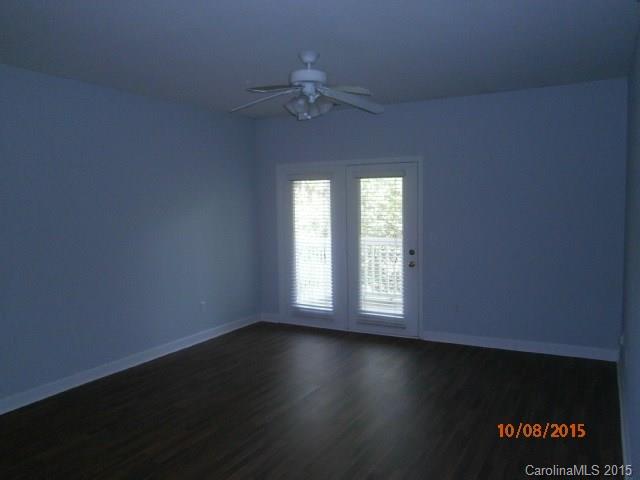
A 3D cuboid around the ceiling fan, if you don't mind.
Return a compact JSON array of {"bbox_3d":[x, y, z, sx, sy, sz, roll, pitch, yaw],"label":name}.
[{"bbox_3d":[-0.088,-1.173,3.660,1.260,0.500,1.240,-1,5,0],"label":"ceiling fan"}]

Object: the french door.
[{"bbox_3d":[0.316,0.087,6.038,1.950,2.100,0.100,2,5,30],"label":"french door"}]

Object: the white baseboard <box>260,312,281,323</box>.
[{"bbox_3d":[-0.685,1.082,6.694,0.320,0.125,0.020,2,5,30],"label":"white baseboard"}]

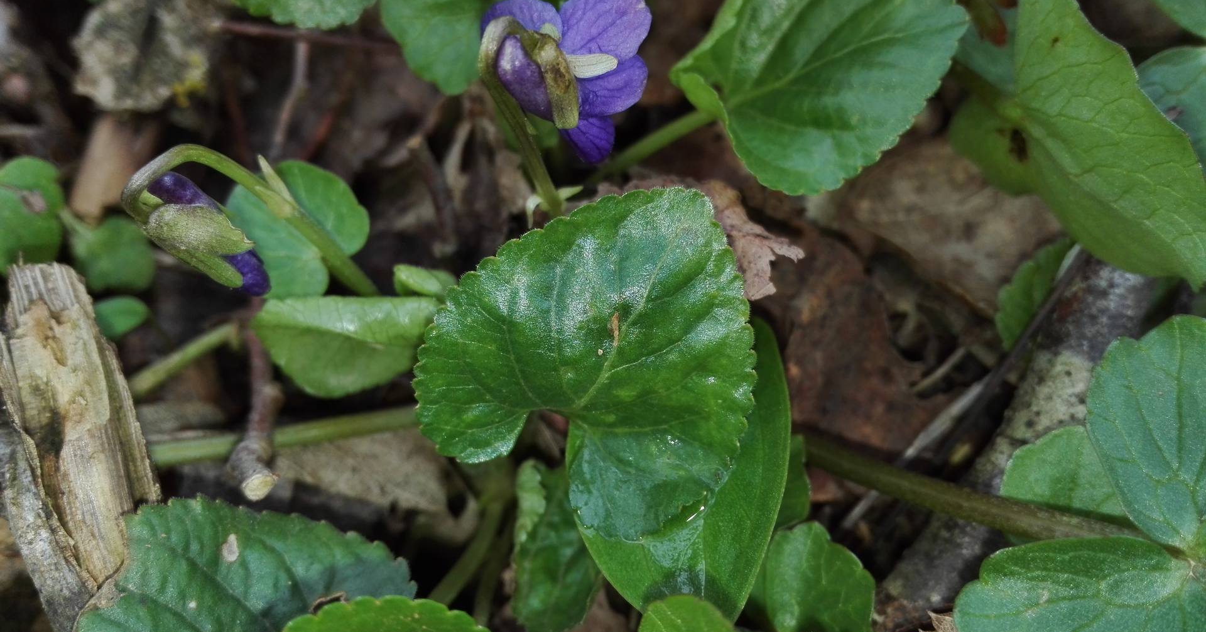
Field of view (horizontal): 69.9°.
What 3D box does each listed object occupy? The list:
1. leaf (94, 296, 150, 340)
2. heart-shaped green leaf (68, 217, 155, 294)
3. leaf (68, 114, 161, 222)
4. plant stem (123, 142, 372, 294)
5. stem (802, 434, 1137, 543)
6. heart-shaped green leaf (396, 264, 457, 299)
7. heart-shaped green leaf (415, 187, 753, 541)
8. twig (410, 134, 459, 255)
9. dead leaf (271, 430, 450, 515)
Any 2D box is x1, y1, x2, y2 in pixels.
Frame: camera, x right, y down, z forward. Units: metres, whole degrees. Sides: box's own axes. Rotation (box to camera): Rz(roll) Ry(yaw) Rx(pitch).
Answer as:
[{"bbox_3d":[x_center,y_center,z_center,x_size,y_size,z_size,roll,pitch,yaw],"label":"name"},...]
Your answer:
[{"bbox_3d":[-0.100,0.000,0.179,0.011,0.004,0.011,-20,62,-11],"label":"leaf"},{"bbox_3d":[-0.101,-0.013,0.181,0.022,0.005,0.018,36,68,17],"label":"heart-shaped green leaf"},{"bbox_3d":[-0.114,-0.034,0.199,0.017,0.008,0.035,-2,58,-1],"label":"leaf"},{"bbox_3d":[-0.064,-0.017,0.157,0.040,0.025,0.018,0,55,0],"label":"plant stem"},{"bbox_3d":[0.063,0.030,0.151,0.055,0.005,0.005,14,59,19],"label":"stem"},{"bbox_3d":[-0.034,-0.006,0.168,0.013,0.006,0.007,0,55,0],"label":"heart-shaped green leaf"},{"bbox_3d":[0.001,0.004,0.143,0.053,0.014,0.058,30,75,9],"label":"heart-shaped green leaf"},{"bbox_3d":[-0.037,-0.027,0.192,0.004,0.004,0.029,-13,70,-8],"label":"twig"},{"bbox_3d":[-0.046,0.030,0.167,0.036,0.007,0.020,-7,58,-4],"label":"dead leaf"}]

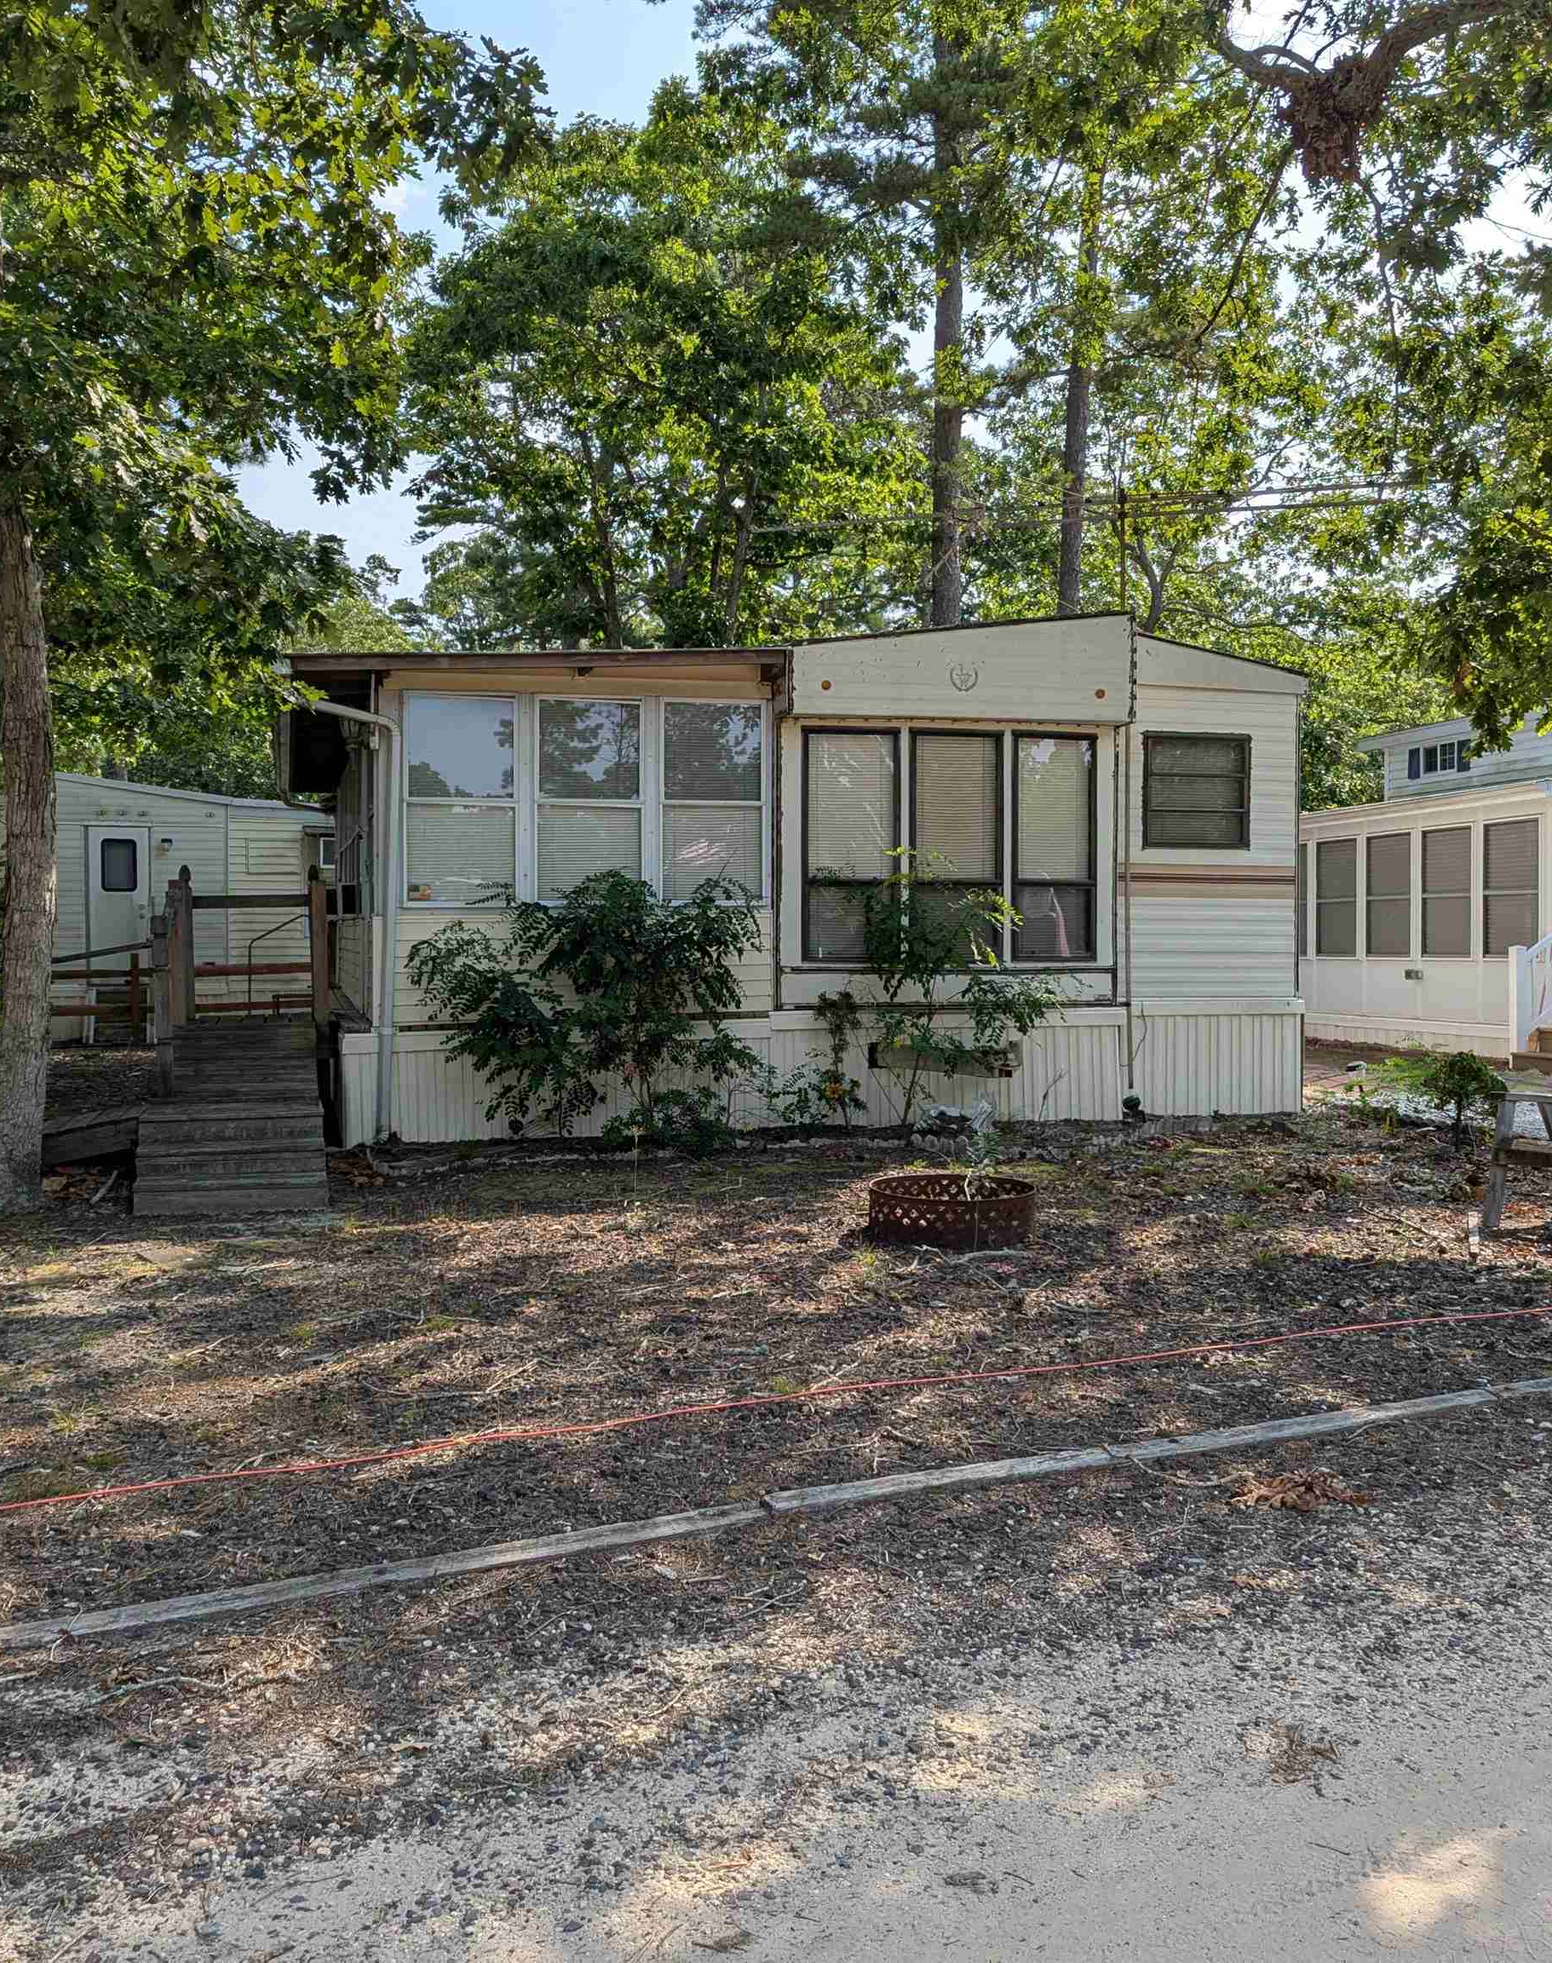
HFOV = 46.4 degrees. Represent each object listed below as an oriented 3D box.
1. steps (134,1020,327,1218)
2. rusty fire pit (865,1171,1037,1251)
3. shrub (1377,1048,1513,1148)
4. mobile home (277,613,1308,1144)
[{"bbox_3d":[-3.041,0.712,10.250,0.920,0.730,3.000,-1,2,-15],"label":"steps"},{"bbox_3d":[0.800,1.045,8.202,0.760,0.210,0.760,0,2,0],"label":"rusty fire pit"},{"bbox_3d":[4.180,0.719,11.333,0.820,0.630,0.750,0,2,0],"label":"shrub"},{"bbox_3d":[-0.942,-0.979,17.454,7.150,3.600,10.500,-1,2,-15],"label":"mobile home"}]

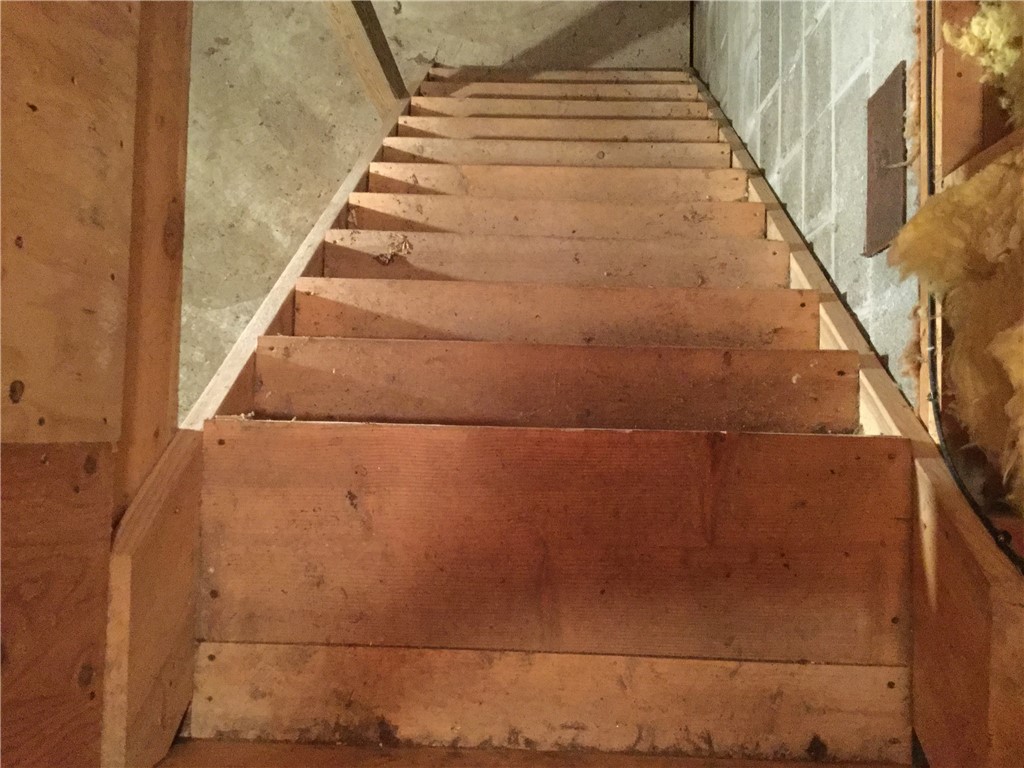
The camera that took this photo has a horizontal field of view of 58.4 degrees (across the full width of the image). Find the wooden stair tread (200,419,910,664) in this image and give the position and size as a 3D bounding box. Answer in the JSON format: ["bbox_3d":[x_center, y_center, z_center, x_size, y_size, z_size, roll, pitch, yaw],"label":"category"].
[{"bbox_3d":[0.050,0.203,1.202,0.912,0.038,0.286,1,87,2],"label":"wooden stair tread"}]

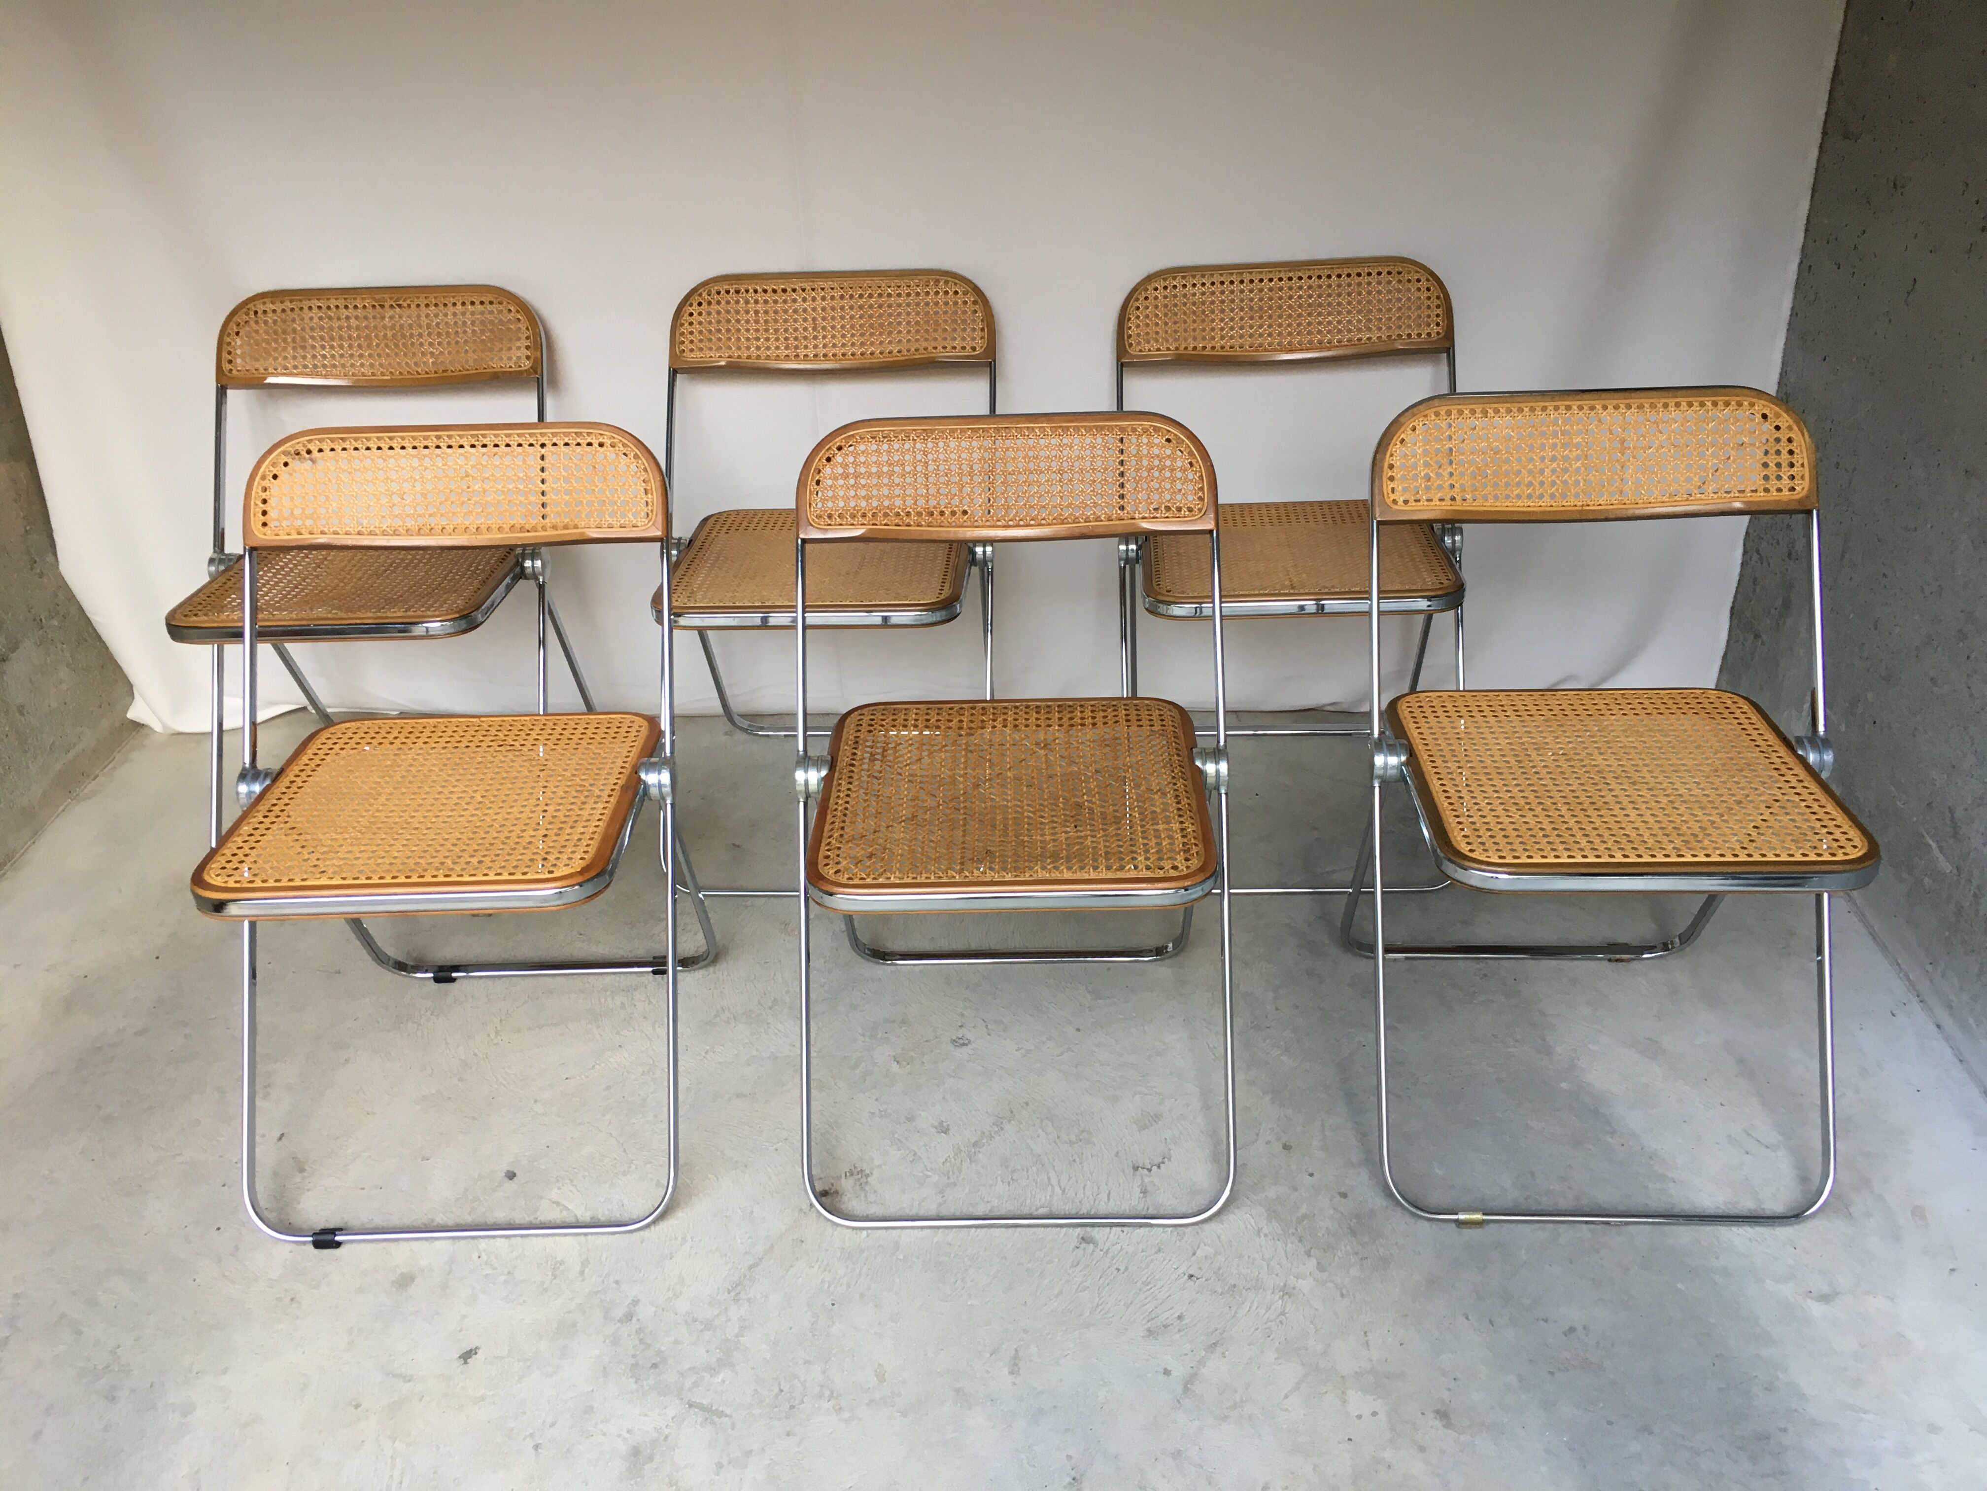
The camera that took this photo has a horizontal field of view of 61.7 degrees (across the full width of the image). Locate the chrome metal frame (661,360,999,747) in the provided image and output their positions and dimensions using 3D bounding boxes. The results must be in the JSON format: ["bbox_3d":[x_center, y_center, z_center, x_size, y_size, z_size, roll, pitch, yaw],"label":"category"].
[{"bbox_3d":[-0.228,-0.179,2.334,0.472,0.647,0.477,0,30,4],"label":"chrome metal frame"}]

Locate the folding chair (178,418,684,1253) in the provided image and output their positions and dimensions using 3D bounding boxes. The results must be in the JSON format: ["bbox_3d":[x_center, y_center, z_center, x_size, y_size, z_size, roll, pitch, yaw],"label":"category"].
[{"bbox_3d":[-0.574,0.089,1.794,0.472,0.742,0.495,-2,30,1],"label":"folding chair"}]

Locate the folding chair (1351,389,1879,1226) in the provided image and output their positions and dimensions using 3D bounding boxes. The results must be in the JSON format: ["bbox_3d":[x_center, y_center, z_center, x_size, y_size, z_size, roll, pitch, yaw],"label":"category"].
[{"bbox_3d":[0.641,0.064,1.761,0.472,0.742,0.495,0,30,3],"label":"folding chair"}]

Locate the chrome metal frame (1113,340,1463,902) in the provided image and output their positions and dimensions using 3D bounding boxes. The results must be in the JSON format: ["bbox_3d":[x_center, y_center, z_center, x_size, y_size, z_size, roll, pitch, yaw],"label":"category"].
[{"bbox_3d":[0.409,-0.231,2.289,0.472,0.742,0.495,0,30,3],"label":"chrome metal frame"}]

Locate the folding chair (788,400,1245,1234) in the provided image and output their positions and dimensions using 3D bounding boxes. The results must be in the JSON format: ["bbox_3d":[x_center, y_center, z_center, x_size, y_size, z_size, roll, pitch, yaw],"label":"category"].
[{"bbox_3d":[0.023,0.121,1.797,0.472,0.647,0.477,-1,30,2],"label":"folding chair"}]

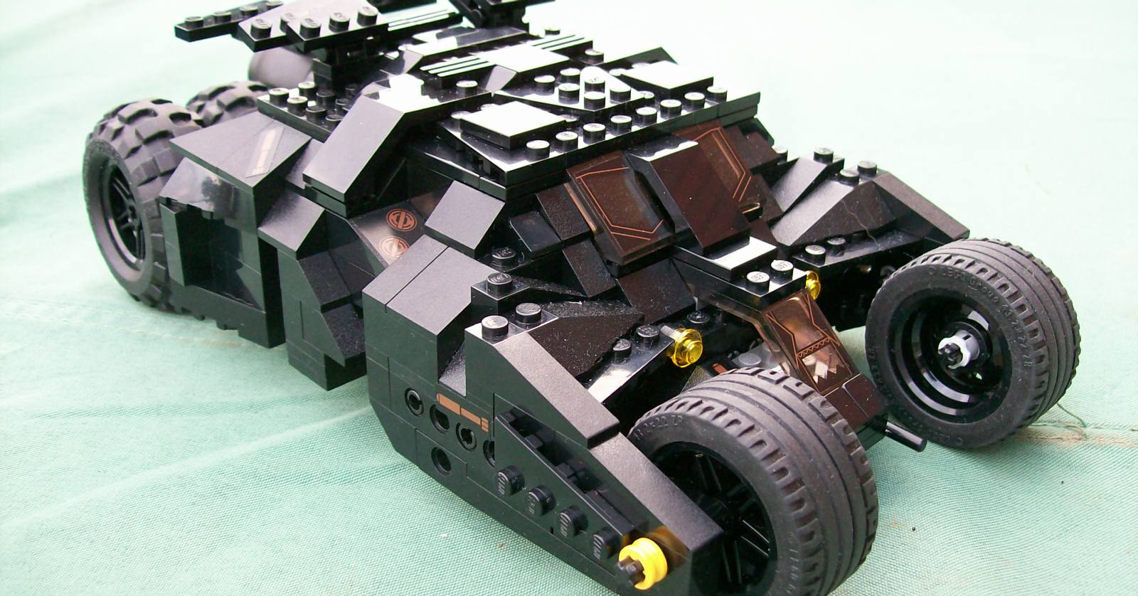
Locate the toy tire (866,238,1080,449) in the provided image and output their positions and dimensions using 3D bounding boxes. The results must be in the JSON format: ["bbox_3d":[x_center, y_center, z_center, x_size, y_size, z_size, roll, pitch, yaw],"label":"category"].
[{"bbox_3d":[0.089,0.010,0.261,0.022,0.043,0.043,-19,34,-37],"label":"toy tire"}]

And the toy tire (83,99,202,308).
[{"bbox_3d":[-0.106,-0.024,0.308,0.026,0.056,0.056,-23,36,-38],"label":"toy tire"}]

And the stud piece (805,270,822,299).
[{"bbox_3d":[0.052,-0.002,0.262,0.008,0.008,0.005,-23,36,-38],"label":"stud piece"}]

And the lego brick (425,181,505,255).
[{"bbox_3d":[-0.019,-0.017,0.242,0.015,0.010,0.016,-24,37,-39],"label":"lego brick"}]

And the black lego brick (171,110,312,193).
[{"bbox_3d":[-0.074,-0.036,0.272,0.019,0.009,0.037,-23,36,-38],"label":"black lego brick"}]

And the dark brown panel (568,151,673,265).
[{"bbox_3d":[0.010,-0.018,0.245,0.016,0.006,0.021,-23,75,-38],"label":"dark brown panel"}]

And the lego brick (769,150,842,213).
[{"bbox_3d":[0.056,-0.028,0.283,0.024,0.011,0.008,-23,36,-38],"label":"lego brick"}]

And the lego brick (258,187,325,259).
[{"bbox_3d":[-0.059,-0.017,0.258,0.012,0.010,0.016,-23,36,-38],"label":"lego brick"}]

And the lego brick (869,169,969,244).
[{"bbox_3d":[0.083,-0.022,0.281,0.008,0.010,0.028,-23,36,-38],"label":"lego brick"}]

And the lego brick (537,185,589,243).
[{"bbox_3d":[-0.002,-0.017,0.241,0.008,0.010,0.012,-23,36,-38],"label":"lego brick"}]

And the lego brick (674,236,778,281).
[{"bbox_3d":[0.032,-0.010,0.252,0.016,0.003,0.016,-24,37,-39],"label":"lego brick"}]

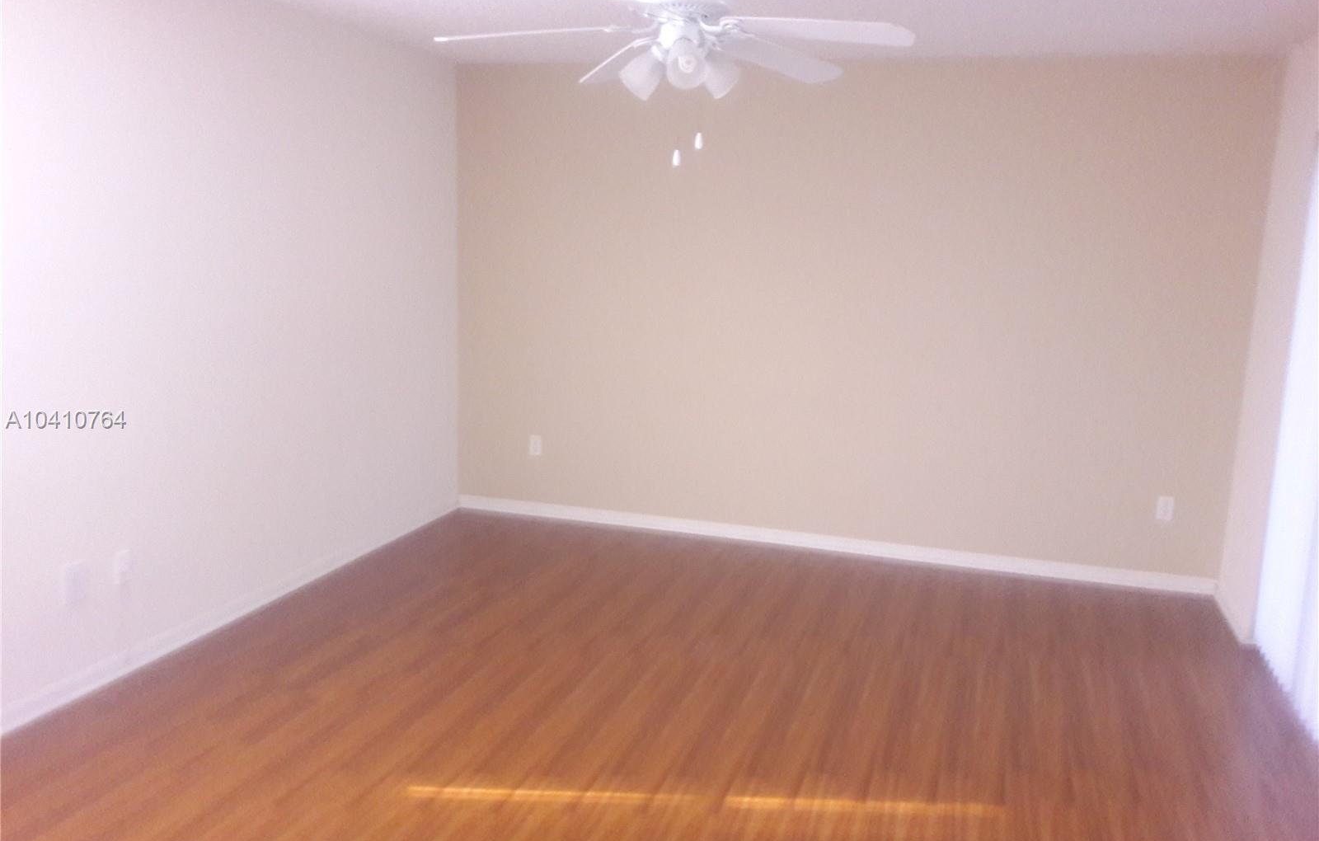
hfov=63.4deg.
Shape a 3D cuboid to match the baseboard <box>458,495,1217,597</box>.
[{"bbox_3d":[0.726,0.623,5.559,3.932,0.080,0.015,5,11,17],"label":"baseboard"}]

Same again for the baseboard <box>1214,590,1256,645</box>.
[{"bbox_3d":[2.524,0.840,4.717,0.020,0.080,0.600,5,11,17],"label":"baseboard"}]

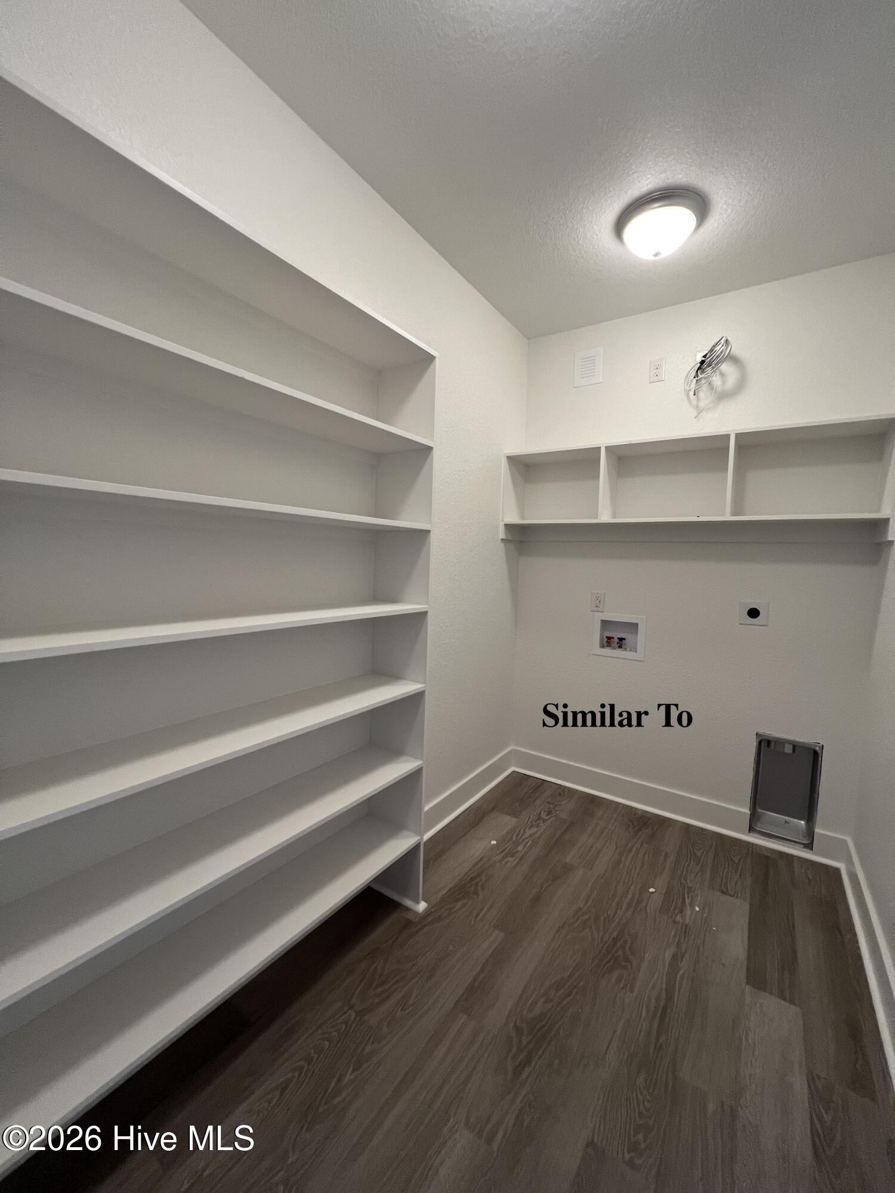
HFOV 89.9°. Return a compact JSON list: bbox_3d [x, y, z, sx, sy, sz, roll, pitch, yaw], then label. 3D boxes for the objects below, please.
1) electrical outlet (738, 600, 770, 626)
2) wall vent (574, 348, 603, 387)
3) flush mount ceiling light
[{"bbox_3d":[1.511,0.086,2.209,0.118,0.115,0.012,5,5,31],"label":"electrical outlet"},{"bbox_3d":[0.801,-1.305,2.555,0.157,0.190,0.015,5,5,31],"label":"wall vent"},{"bbox_3d":[0.828,-1.409,1.757,0.322,0.125,0.322,5,5,31],"label":"flush mount ceiling light"}]

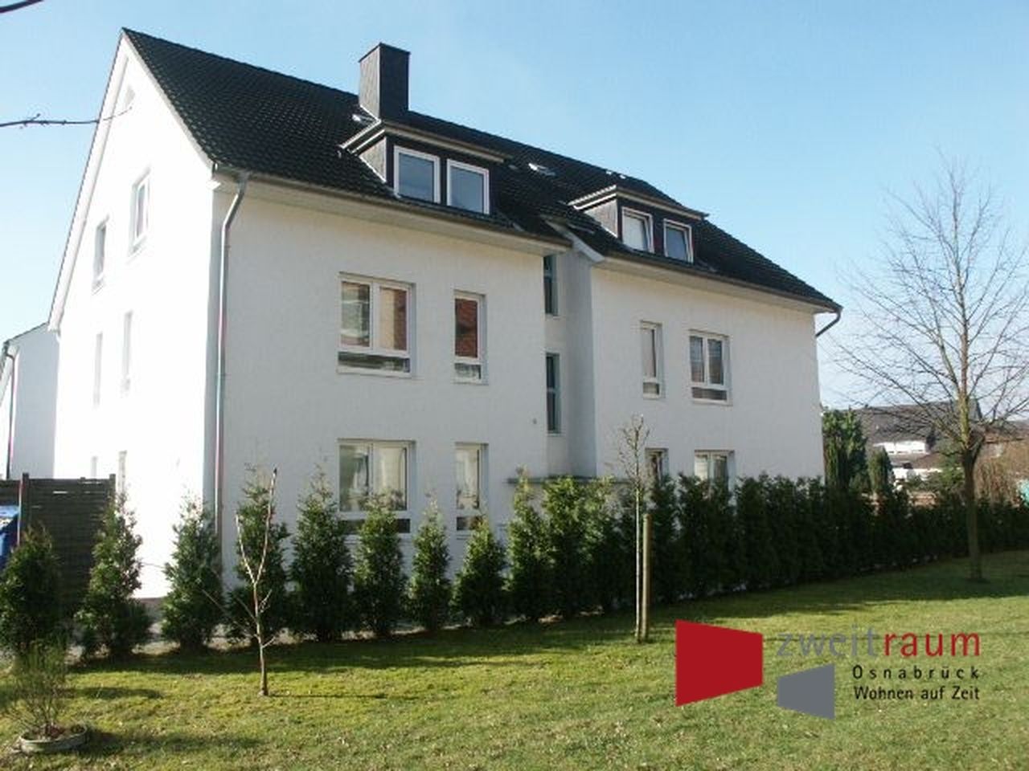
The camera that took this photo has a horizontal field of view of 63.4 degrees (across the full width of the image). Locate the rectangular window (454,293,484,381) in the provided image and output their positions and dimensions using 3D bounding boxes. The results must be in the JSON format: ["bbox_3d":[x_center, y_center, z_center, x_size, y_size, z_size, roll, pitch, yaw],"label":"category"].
[{"bbox_3d":[-0.839,-0.845,15.260,0.687,1.658,0.140,4,-8,-37],"label":"rectangular window"}]

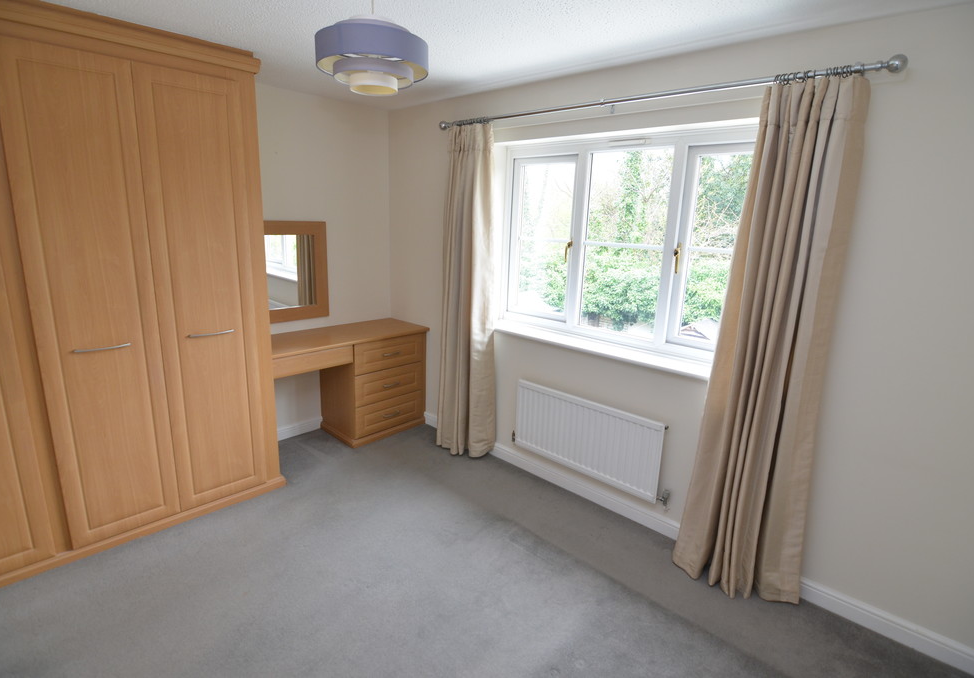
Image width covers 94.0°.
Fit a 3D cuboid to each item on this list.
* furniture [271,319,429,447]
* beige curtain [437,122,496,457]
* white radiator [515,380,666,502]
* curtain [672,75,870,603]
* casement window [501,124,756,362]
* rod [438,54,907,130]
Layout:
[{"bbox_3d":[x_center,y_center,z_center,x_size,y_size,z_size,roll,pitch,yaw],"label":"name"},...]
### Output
[{"bbox_3d":[-1.079,0.356,3.374,0.479,0.809,1.272,14,17,39],"label":"furniture"},{"bbox_3d":[-0.156,-0.264,3.119,0.463,2.229,0.188,14,17,39],"label":"beige curtain"},{"bbox_3d":[0.580,0.573,2.721,0.950,0.457,0.086,14,17,39],"label":"white radiator"},{"bbox_3d":[1.216,0.102,1.948,0.471,2.187,0.204,14,17,39],"label":"curtain"},{"bbox_3d":[0.754,-0.546,2.621,1.664,1.140,0.110,14,17,39],"label":"casement window"},{"bbox_3d":[0.582,-1.204,2.335,2.368,0.079,0.110,14,17,39],"label":"rod"}]

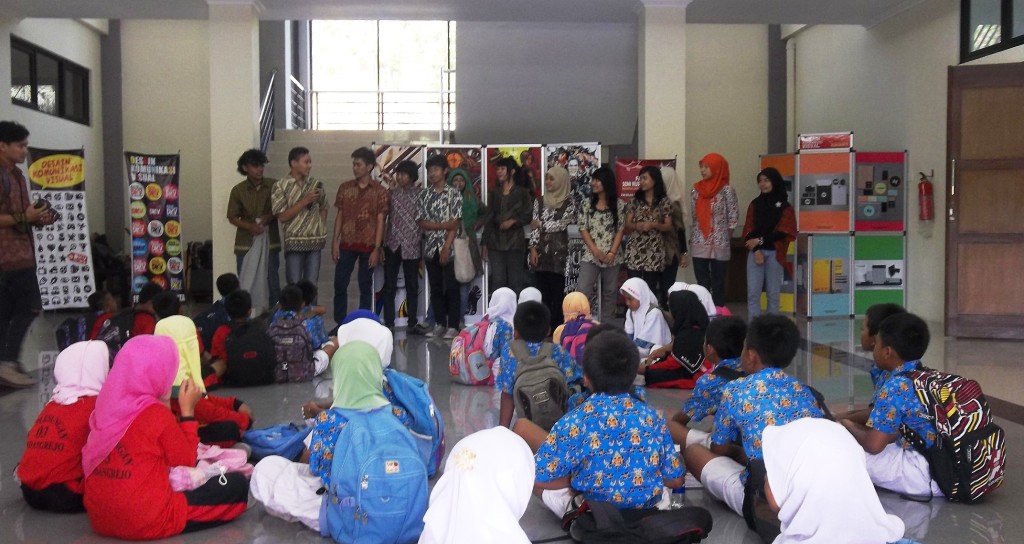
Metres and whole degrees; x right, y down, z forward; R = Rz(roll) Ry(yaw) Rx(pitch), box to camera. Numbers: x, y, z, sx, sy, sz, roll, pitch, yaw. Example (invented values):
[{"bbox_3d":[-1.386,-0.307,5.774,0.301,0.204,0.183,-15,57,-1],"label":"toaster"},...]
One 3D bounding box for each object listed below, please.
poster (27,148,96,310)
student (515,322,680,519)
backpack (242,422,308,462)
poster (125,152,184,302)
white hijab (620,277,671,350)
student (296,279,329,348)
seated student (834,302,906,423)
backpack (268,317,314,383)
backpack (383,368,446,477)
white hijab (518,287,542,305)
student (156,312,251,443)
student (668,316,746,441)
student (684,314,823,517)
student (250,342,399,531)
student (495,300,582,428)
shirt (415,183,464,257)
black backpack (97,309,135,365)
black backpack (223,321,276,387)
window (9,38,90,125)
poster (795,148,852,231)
[{"bbox_3d":[-4.463,-0.422,10.892,0.040,1.620,0.600,-11,-6,42],"label":"poster"},{"bbox_3d":[0.316,0.489,3.739,0.550,0.635,0.620,0,2,-3],"label":"student"},{"bbox_3d":[-1.013,0.702,4.747,0.280,0.140,0.350,0,2,14],"label":"backpack"},{"bbox_3d":[-3.751,-0.457,11.500,0.600,1.600,0.040,-1,-3,-13],"label":"poster"},{"bbox_3d":[0.933,0.283,7.650,0.340,0.500,0.340,-1,2,-22],"label":"white hijab"},{"bbox_3d":[-1.411,0.348,7.700,0.480,0.640,0.550,0,2,6],"label":"student"},{"bbox_3d":[1.459,0.451,4.418,0.570,0.660,0.450,1,2,26],"label":"seated student"},{"bbox_3d":[-1.431,0.494,7.103,0.300,0.420,0.200,-1,2,-6],"label":"backpack"},{"bbox_3d":[-0.405,0.600,4.365,0.180,0.410,0.280,-13,-4,28],"label":"backpack"},{"bbox_3d":[0.129,0.258,7.614,0.230,0.300,0.250,-1,2,-9],"label":"white hijab"},{"bbox_3d":[-1.392,0.481,4.939,0.460,0.580,0.520,1,3,41],"label":"student"},{"bbox_3d":[0.846,0.476,4.619,0.470,0.600,0.530,-2,2,-37],"label":"student"},{"bbox_3d":[0.873,0.474,3.880,0.480,0.670,0.540,-1,2,-25],"label":"student"},{"bbox_3d":[-0.607,0.517,3.751,0.460,0.610,0.560,-2,3,-36],"label":"student"},{"bbox_3d":[0.130,0.440,5.598,0.500,0.610,0.600,0,2,3],"label":"student"},{"bbox_3d":[-0.686,-0.475,10.290,0.460,0.700,0.270,0,2,7],"label":"shirt"},{"bbox_3d":[-2.597,0.436,7.170,0.300,0.420,0.200,1,3,34],"label":"black backpack"},{"bbox_3d":[-1.662,0.502,6.930,0.320,0.420,0.200,-1,2,-23],"label":"black backpack"},{"bbox_3d":[-4.841,-1.983,11.604,0.120,0.665,2.420,0,2,-4],"label":"window"},{"bbox_3d":[3.344,-0.864,11.750,0.600,0.870,0.030,1,2,23],"label":"poster"}]

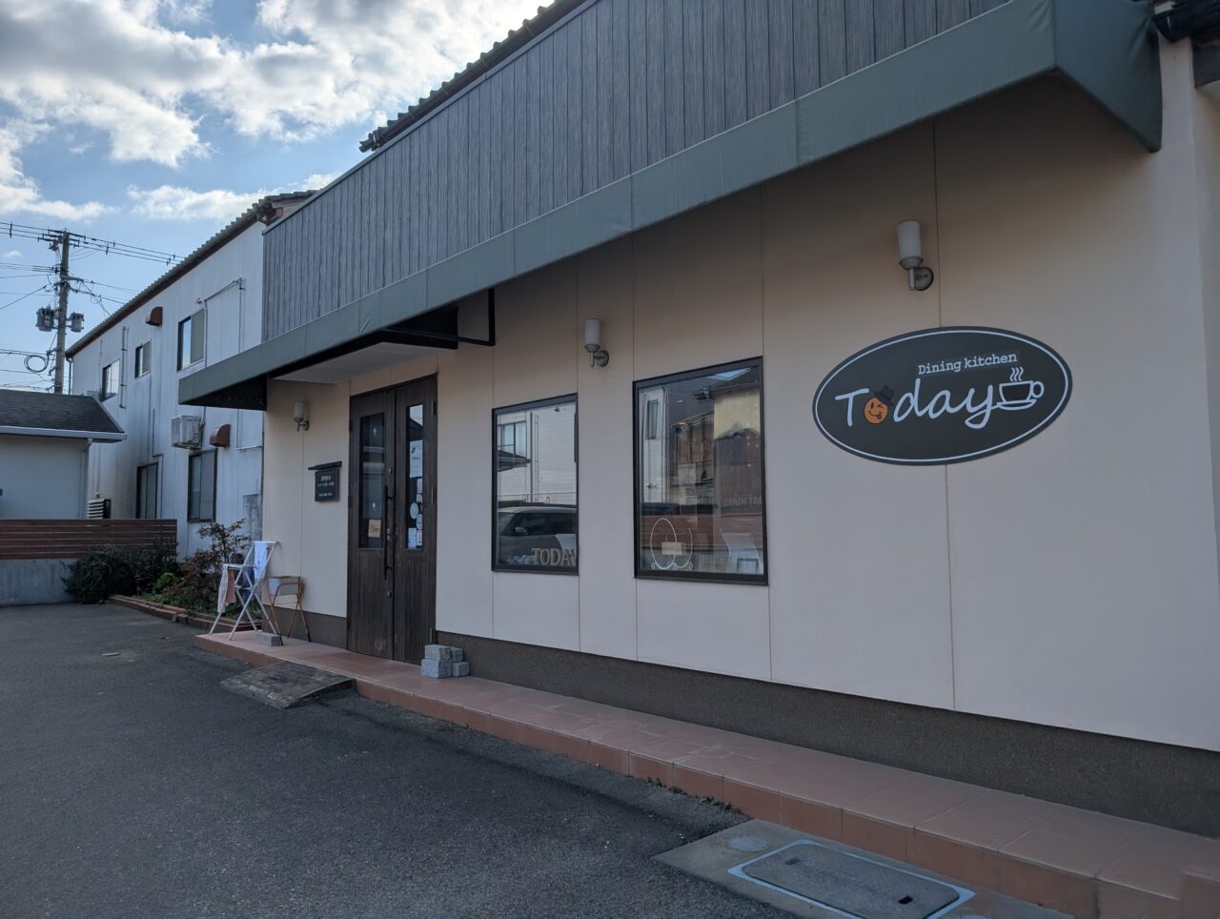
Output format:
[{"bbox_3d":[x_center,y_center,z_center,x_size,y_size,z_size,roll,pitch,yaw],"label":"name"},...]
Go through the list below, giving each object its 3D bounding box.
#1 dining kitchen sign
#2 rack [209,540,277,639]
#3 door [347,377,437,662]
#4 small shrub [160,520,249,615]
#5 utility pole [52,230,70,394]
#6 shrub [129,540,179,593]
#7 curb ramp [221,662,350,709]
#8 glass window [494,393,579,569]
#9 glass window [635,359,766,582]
[{"bbox_3d":[1.448,-0.272,3.857,0.030,0.609,1.219,4,-6,-43],"label":"dining kitchen sign"},{"bbox_3d":[-3.921,1.377,9.065,0.550,1.000,0.600,4,-6,-43],"label":"rack"},{"bbox_3d":[-1.948,0.535,7.466,0.080,2.400,1.560,4,-6,-43],"label":"door"},{"bbox_3d":[-5.602,1.502,11.723,1.050,1.280,1.050,4,-6,-43],"label":"small shrub"},{"bbox_3d":[-20.364,-2.376,31.303,0.350,12.570,0.350,4,-6,-43],"label":"utility pole"},{"bbox_3d":[-7.877,1.848,14.600,0.800,0.920,0.800,4,-6,-43],"label":"shrub"},{"bbox_3d":[-2.564,1.747,6.677,0.530,0.140,1.330,4,-6,-43],"label":"curb ramp"},{"bbox_3d":[-0.545,0.194,5.988,0.080,1.218,0.982,4,-6,-43],"label":"glass window"},{"bbox_3d":[0.490,0.087,4.887,0.080,1.227,0.996,4,-6,-43],"label":"glass window"}]

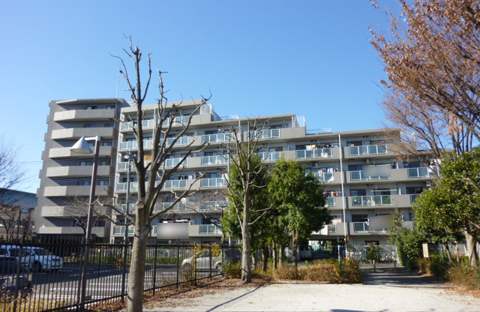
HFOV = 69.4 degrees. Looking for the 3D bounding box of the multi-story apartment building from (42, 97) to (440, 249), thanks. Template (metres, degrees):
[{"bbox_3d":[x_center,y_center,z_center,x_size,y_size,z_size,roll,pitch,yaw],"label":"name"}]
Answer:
[{"bbox_3d":[-2.111,2.505,49.853,53.800,23.400,14.000,-4,-14,16],"label":"multi-story apartment building"}]

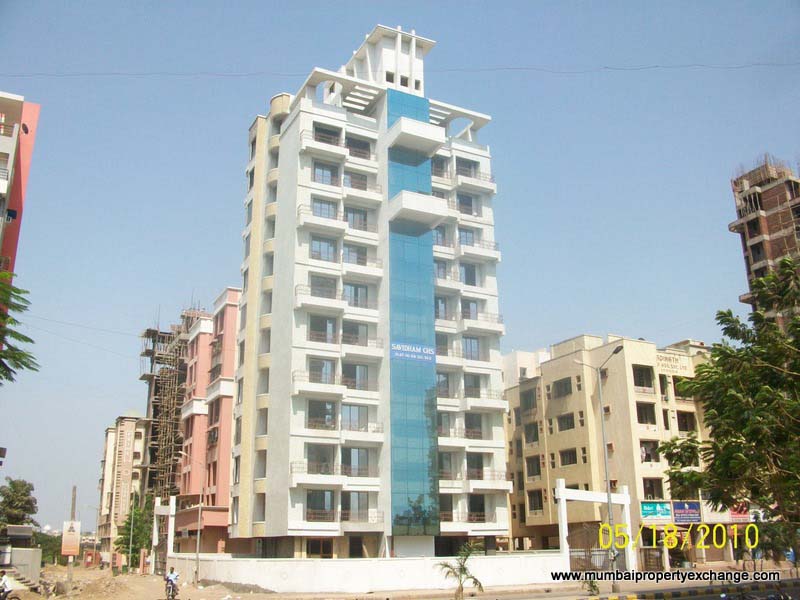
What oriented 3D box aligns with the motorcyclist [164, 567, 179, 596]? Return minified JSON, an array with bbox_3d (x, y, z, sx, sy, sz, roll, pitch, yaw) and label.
[{"bbox_3d":[-12.094,14.972,39.192,0.780,1.570,1.750,0,-18,-3],"label":"motorcyclist"}]

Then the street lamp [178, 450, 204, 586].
[{"bbox_3d":[-14.272,14.710,50.248,1.946,8.695,0.400,8,-20,-26],"label":"street lamp"}]

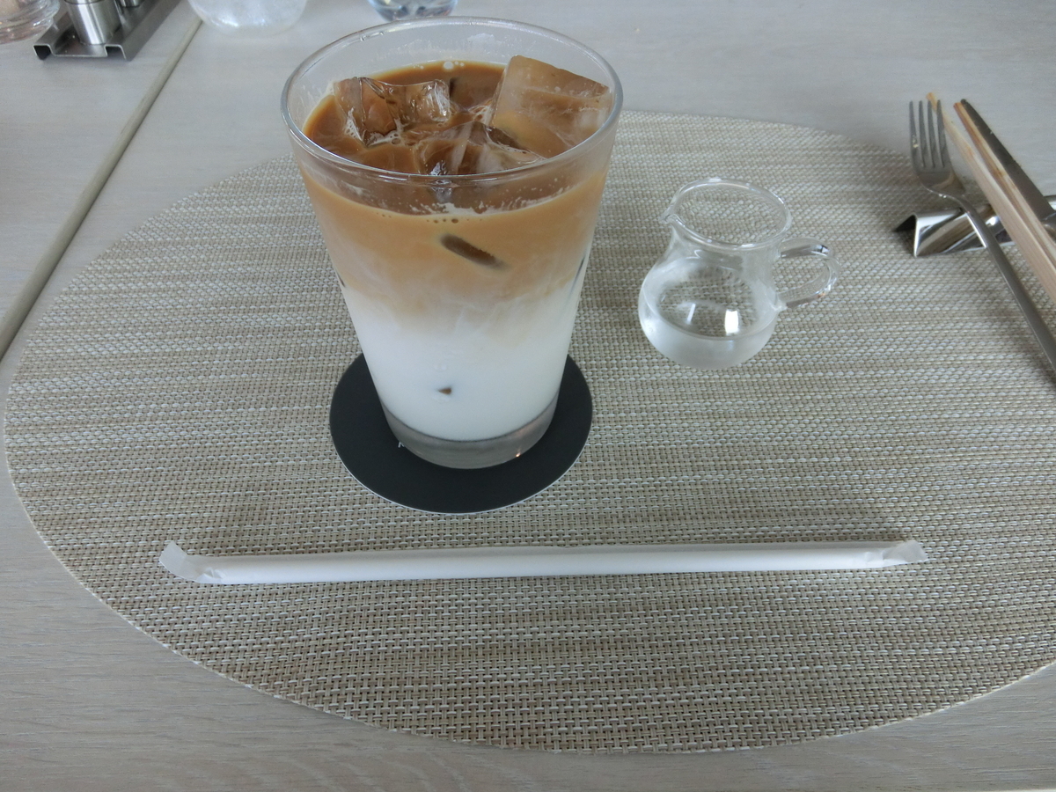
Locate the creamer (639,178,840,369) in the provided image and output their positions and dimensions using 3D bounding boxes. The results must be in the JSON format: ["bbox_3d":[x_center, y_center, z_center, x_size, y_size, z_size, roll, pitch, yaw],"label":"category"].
[{"bbox_3d":[0.077,-0.041,0.284,0.064,0.063,0.052,2,49,0],"label":"creamer"}]

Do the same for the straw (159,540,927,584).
[{"bbox_3d":[0.006,0.051,0.239,0.239,0.008,0.012,0,49,-2],"label":"straw"}]

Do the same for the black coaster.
[{"bbox_3d":[-0.024,0.003,0.283,0.096,0.002,0.096,2,49,0],"label":"black coaster"}]

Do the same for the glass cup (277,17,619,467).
[{"bbox_3d":[-0.020,-0.038,0.238,0.085,0.121,0.085,1,49,-1],"label":"glass cup"}]

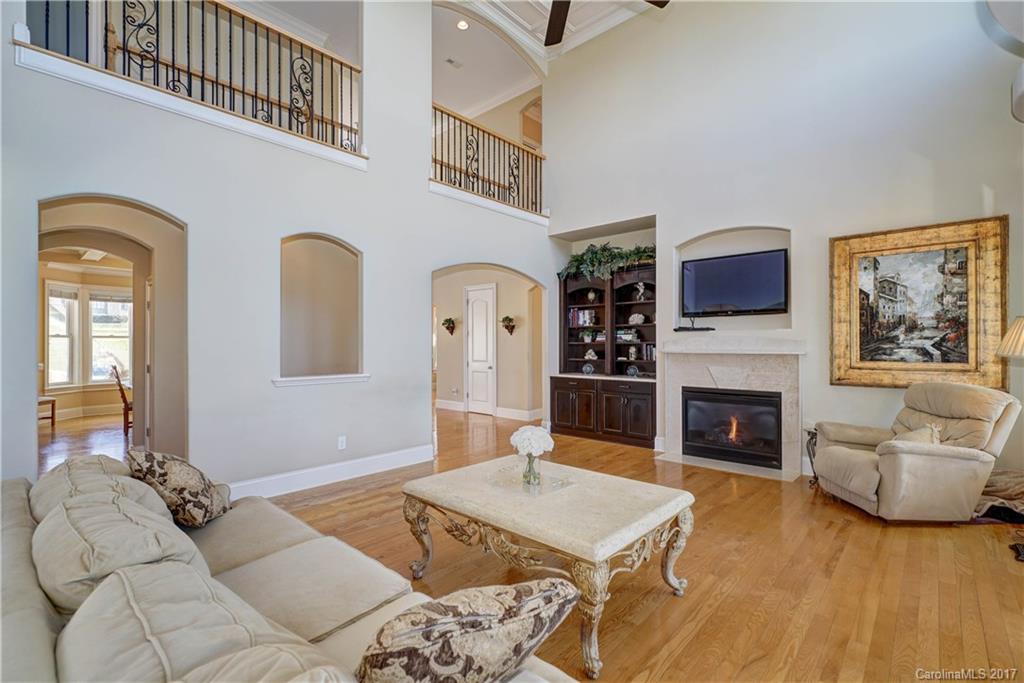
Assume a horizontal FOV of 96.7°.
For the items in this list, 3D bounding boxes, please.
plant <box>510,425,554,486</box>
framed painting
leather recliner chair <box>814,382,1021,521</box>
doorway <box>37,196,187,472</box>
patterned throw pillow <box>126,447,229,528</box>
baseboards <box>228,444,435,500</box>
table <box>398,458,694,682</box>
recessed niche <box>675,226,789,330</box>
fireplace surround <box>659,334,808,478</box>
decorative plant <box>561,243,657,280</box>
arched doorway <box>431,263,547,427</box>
[{"bbox_3d":[0.111,0.647,2.600,0.240,0.346,0.240,0,0,0],"label":"plant"},{"bbox_3d":[3.602,-0.302,4.115,1.205,1.450,0.070,0,0,43],"label":"framed painting"},{"bbox_3d":[3.270,0.870,3.900,1.080,1.010,0.950,0,0,-2],"label":"leather recliner chair"},{"bbox_3d":[-2.876,0.171,3.329,0.150,2.420,0.830,0,0,43],"label":"doorway"},{"bbox_3d":[-1.633,0.686,2.268,0.160,0.450,0.430,-28,24,-7],"label":"patterned throw pillow"},{"bbox_3d":[-1.705,1.288,4.477,0.025,0.185,2.310,0,0,43],"label":"baseboards"},{"bbox_3d":[0.188,1.102,2.574,1.300,0.545,0.985,0,0,43],"label":"table"},{"bbox_3d":[2.537,-0.694,5.288,1.270,1.140,0.200,0,0,43],"label":"recessed niche"},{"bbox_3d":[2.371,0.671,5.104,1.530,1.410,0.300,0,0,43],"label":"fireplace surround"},{"bbox_3d":[1.470,-1.160,6.699,1.600,0.490,0.360,0,0,43],"label":"decorative plant"},{"bbox_3d":[-0.255,0.181,6.171,0.150,2.400,2.155,0,0,43],"label":"arched doorway"}]

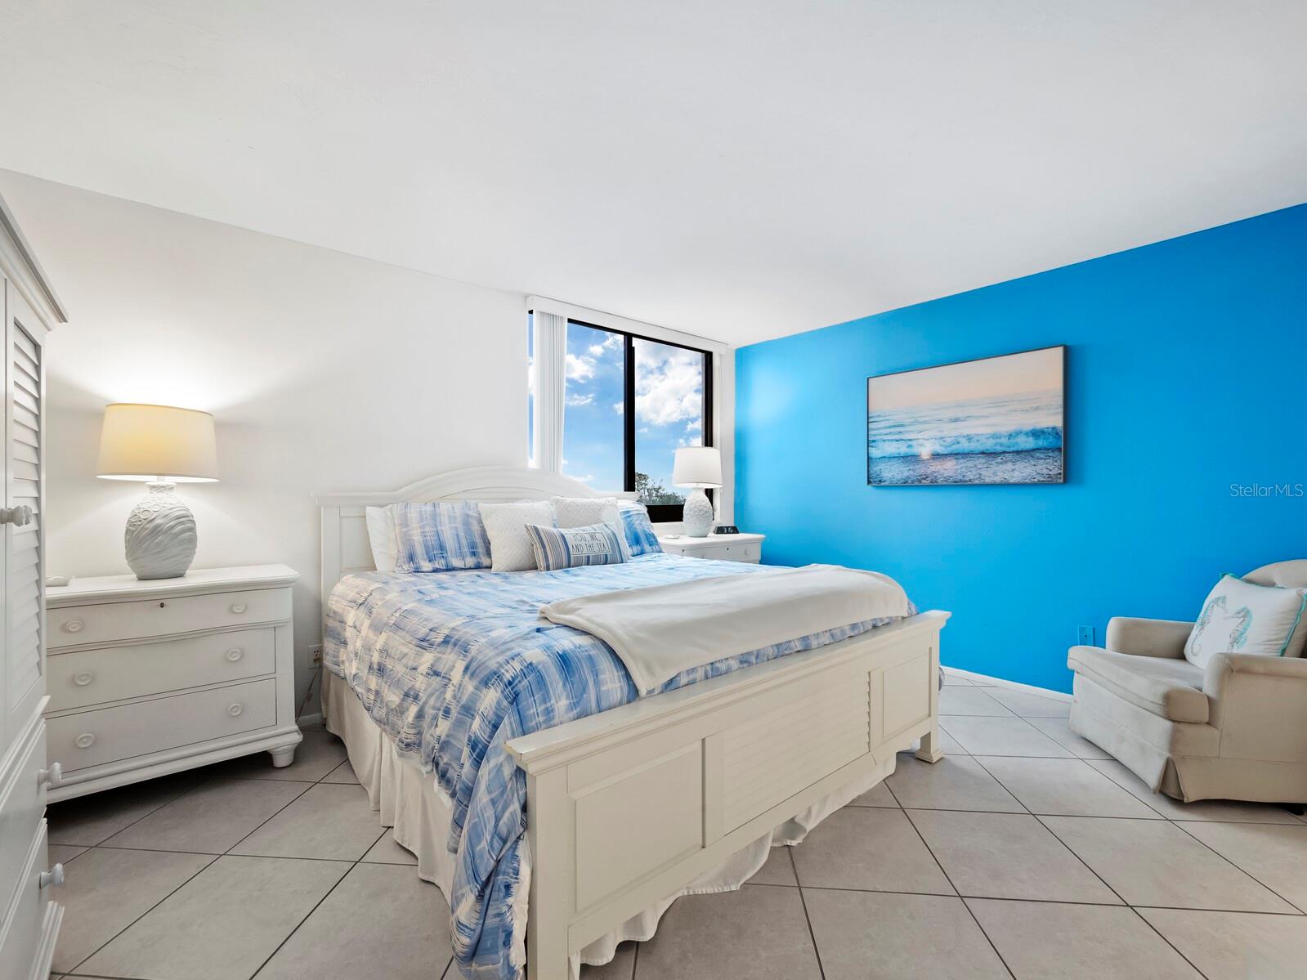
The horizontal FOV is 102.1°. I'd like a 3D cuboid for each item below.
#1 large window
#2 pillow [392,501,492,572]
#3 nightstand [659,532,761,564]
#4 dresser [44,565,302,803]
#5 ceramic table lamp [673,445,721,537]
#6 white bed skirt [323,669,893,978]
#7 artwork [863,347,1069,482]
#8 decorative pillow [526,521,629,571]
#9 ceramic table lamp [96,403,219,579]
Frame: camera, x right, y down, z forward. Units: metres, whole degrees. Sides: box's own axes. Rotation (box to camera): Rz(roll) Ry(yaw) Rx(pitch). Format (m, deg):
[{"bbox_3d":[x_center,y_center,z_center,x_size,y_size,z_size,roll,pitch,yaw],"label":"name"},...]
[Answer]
[{"bbox_3d":[-0.155,-0.461,4.014,1.701,1.448,0.099,0,0,-39],"label":"large window"},{"bbox_3d":[-1.008,0.248,2.979,0.754,0.417,0.159,0,-22,-39],"label":"pillow"},{"bbox_3d":[0.380,0.788,4.077,0.853,0.843,0.516,0,0,-39],"label":"nightstand"},{"bbox_3d":[-1.985,0.788,2.162,0.863,0.843,0.526,0,0,-39],"label":"dresser"},{"bbox_3d":[0.350,0.015,4.166,0.372,0.704,0.372,0,0,0],"label":"ceramic table lamp"},{"bbox_3d":[-0.206,1.032,2.556,1.984,0.357,2.043,0,0,-39],"label":"white bed skirt"},{"bbox_3d":[1.940,-0.426,3.415,0.040,0.779,1.160,0,0,-40],"label":"artwork"},{"bbox_3d":[-0.433,0.307,3.049,0.555,0.297,0.139,0,-33,-39],"label":"decorative pillow"},{"bbox_3d":[-2.067,0.015,2.217,0.372,0.709,0.372,0,0,-39],"label":"ceramic table lamp"}]

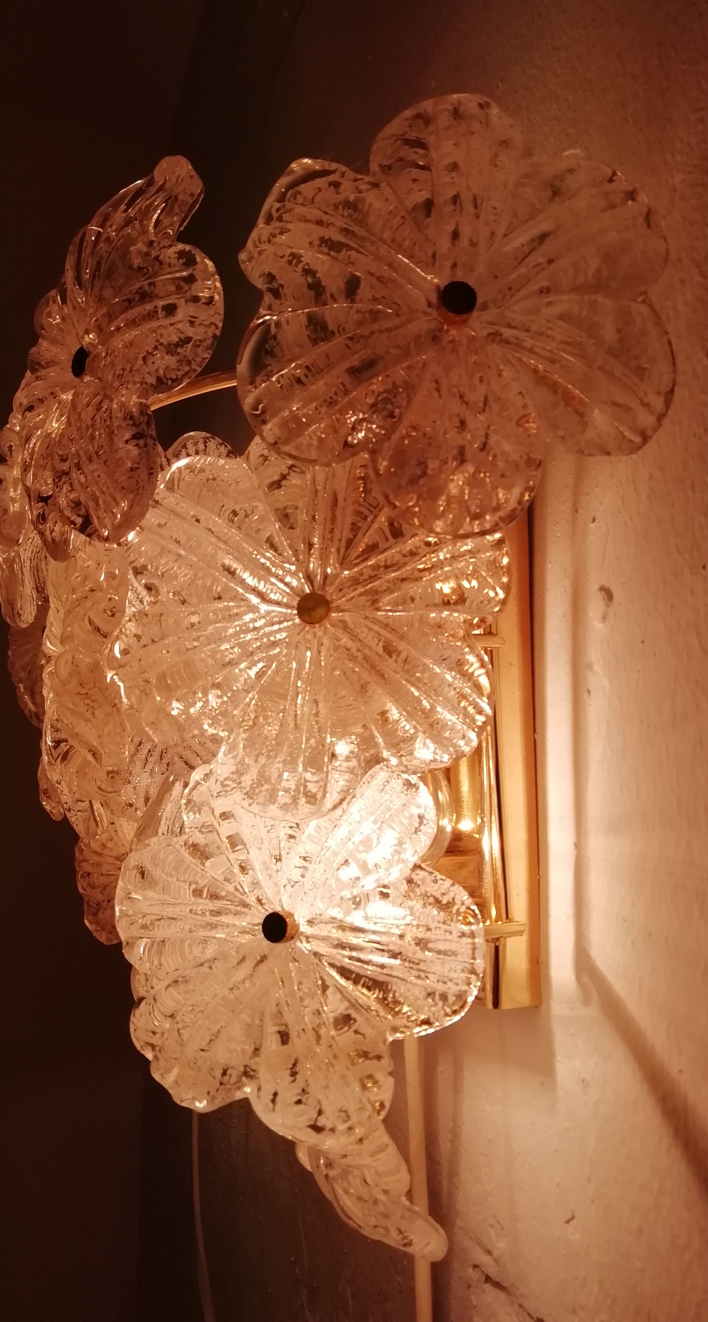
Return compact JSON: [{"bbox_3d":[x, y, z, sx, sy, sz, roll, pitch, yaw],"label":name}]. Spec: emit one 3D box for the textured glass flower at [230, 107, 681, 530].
[{"bbox_3d":[0.031,-0.105,0.303,0.132,0.132,0.035,0,-2,2],"label":"textured glass flower"}]

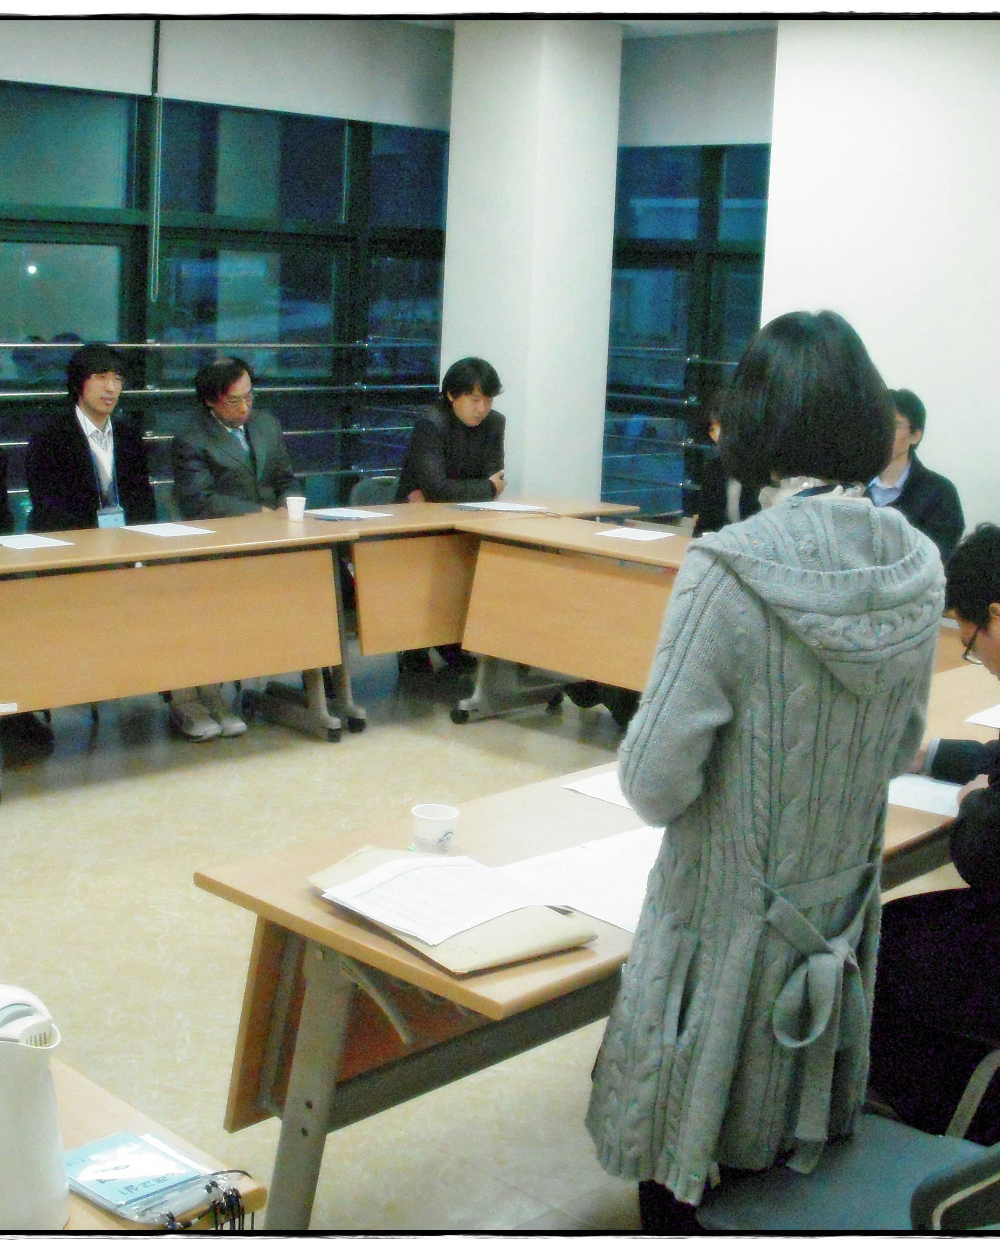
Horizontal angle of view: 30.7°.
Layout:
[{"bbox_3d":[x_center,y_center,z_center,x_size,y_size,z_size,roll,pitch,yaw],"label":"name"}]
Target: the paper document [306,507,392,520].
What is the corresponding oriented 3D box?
[{"bbox_3d":[-0.582,-0.424,6.984,0.210,0.004,0.297,-8,14,-43],"label":"paper document"}]

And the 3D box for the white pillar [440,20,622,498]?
[{"bbox_3d":[0.131,-1.275,8.279,0.530,2.680,0.530,12,14,43],"label":"white pillar"}]

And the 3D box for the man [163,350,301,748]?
[{"bbox_3d":[-1.027,-0.307,6.620,0.520,1.280,0.800,-5,13,-31],"label":"man"}]

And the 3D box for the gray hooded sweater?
[{"bbox_3d":[0.341,0.272,2.353,0.460,0.910,0.360,-6,14,-36],"label":"gray hooded sweater"}]

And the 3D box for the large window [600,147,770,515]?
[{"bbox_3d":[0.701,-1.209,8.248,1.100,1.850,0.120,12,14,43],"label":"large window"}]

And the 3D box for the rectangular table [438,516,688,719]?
[{"bbox_3d":[0.556,0.087,6.444,0.600,0.735,1.500,-8,14,-43],"label":"rectangular table"}]

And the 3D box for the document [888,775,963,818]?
[{"bbox_3d":[0.711,0.291,3.209,0.297,0.005,0.210,9,12,33],"label":"document"}]

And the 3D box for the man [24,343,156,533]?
[{"bbox_3d":[-1.404,-0.293,6.350,0.520,1.330,0.760,-6,13,-34],"label":"man"}]

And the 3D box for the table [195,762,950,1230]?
[{"bbox_3d":[0.279,0.701,3.123,0.635,0.730,1.500,12,15,42],"label":"table"}]

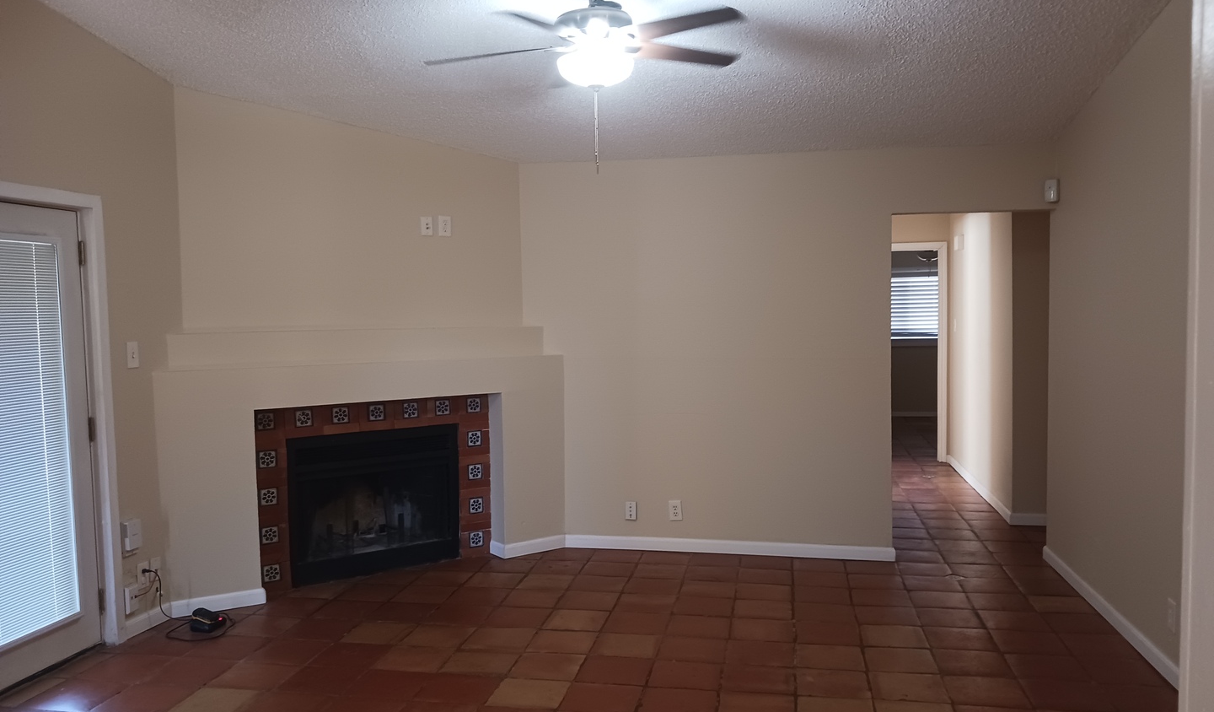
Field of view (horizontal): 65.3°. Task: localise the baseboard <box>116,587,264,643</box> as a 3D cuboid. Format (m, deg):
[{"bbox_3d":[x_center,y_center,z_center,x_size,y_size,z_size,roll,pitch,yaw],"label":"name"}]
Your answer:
[{"bbox_3d":[-2.113,1.288,4.815,0.165,0.085,0.737,2,4,41],"label":"baseboard"}]

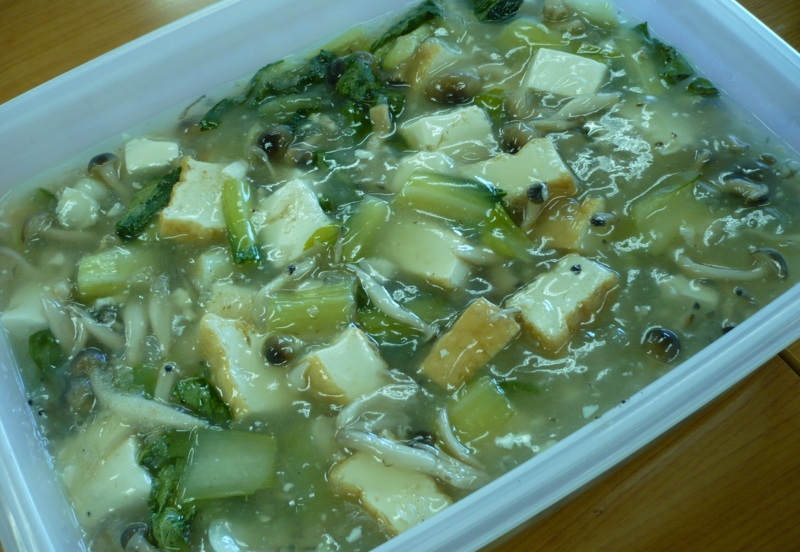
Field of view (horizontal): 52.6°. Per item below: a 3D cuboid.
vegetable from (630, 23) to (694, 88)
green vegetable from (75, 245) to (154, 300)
[{"bbox_3d":[0.140,-0.115,0.431,0.014,0.012,0.036,-27,62,-11],"label":"vegetable"},{"bbox_3d":[-0.134,0.001,0.387,0.031,0.015,0.020,-14,61,-4],"label":"green vegetable"}]

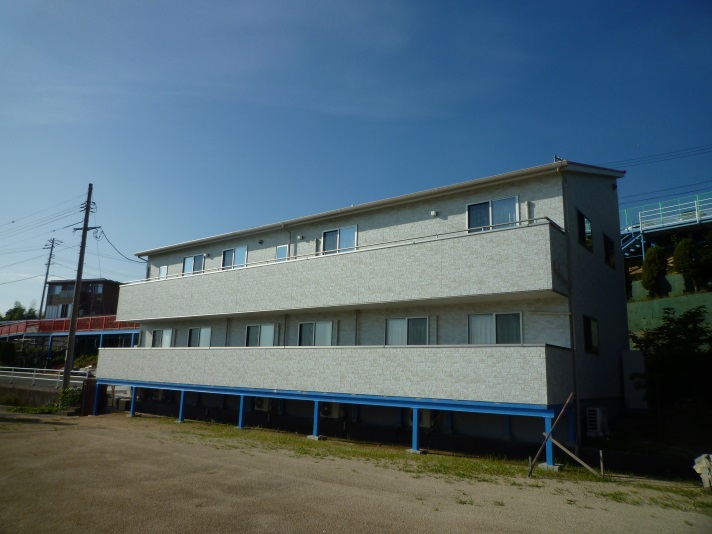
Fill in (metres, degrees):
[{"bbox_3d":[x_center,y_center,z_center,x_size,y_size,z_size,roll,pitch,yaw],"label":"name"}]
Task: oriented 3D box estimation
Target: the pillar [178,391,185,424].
[{"bbox_3d":[-6.056,4.850,17.975,0.110,1.070,0.110,-7,-15,37],"label":"pillar"}]

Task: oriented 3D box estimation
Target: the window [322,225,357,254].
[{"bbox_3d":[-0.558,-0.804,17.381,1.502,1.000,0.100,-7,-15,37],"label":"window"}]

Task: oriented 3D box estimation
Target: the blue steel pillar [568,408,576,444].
[{"bbox_3d":[5.128,3.737,12.135,0.130,0.773,0.130,-7,-14,37],"label":"blue steel pillar"}]

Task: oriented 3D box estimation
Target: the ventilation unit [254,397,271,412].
[{"bbox_3d":[-3.266,4.871,18.497,0.750,0.550,0.280,-7,-14,37],"label":"ventilation unit"}]

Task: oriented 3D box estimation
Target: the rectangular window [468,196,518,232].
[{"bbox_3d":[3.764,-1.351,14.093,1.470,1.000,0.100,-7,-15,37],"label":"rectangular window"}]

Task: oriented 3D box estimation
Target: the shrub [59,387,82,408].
[{"bbox_3d":[-12.659,5.786,22.800,1.000,1.000,0.900,-7,-15,37],"label":"shrub"}]

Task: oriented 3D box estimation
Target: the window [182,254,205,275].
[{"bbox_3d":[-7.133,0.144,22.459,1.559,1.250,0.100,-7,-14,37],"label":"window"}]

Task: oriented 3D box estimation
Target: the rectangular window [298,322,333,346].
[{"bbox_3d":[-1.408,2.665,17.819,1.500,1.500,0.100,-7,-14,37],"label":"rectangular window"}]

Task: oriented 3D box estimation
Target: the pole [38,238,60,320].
[{"bbox_3d":[-34.161,1.847,56.750,1.800,10.300,0.600,-7,-14,37],"label":"pole"}]

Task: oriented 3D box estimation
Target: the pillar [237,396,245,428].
[{"bbox_3d":[-3.653,4.619,16.369,0.130,0.974,0.130,-7,-14,37],"label":"pillar"}]

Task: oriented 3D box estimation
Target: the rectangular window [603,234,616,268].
[{"bbox_3d":[8.535,-0.462,17.241,0.100,0.948,1.479,-7,-14,37],"label":"rectangular window"}]

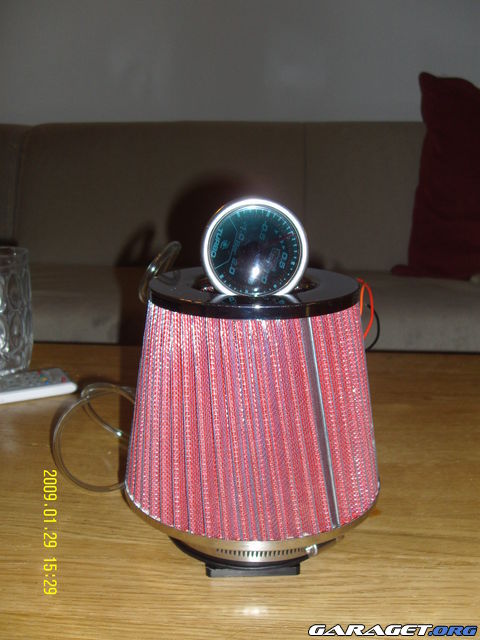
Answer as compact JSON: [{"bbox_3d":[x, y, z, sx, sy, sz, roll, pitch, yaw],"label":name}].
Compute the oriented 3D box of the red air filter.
[{"bbox_3d":[0.008,0.057,0.418,0.156,0.159,0.156,0,13,0],"label":"red air filter"}]

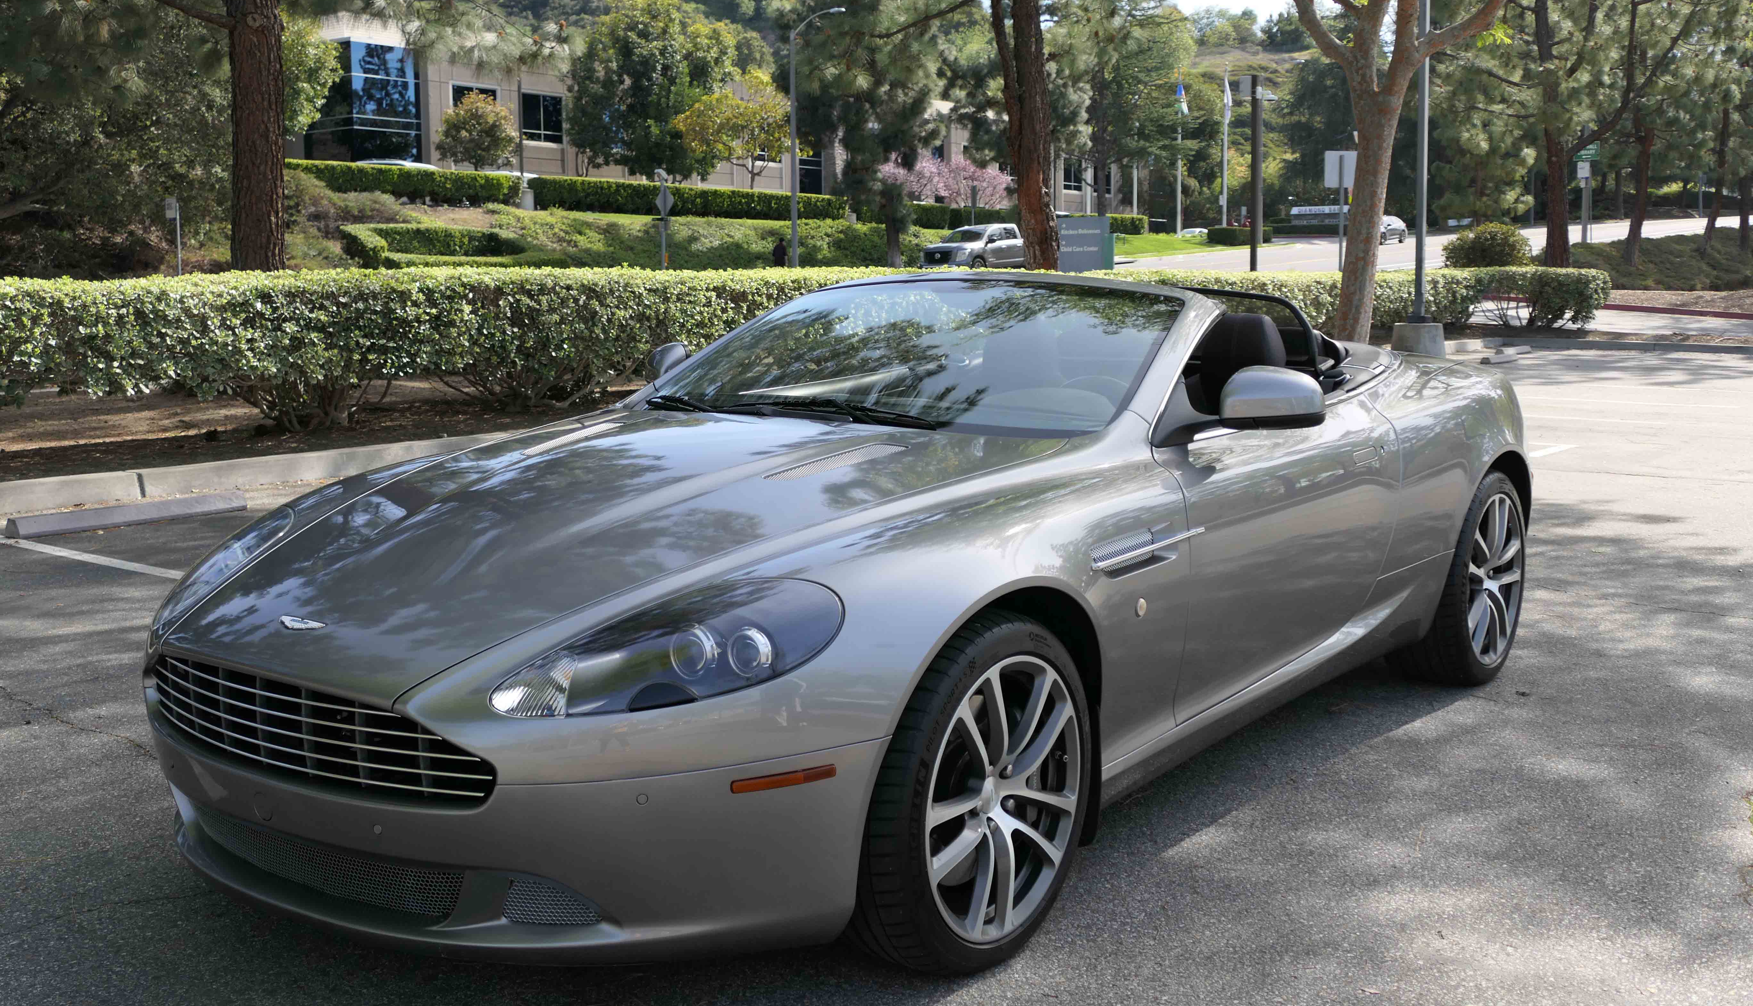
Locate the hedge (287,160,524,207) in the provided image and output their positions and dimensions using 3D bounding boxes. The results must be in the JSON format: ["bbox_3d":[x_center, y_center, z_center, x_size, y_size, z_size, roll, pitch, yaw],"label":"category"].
[{"bbox_3d":[-16.450,-11.250,63.800,1.200,1.150,10.000,5,9,35],"label":"hedge"}]

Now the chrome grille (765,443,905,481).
[{"bbox_3d":[-0.076,-0.081,3.573,0.100,0.028,0.350,6,15,36],"label":"chrome grille"}]

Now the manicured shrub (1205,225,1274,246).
[{"bbox_3d":[18.000,-13.200,89.000,3.300,0.950,1.800,1,8,11],"label":"manicured shrub"}]

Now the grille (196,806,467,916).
[{"bbox_3d":[-1.001,0.621,3.219,0.740,0.095,0.090,6,10,37],"label":"grille"}]

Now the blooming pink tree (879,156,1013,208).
[{"bbox_3d":[3.700,-17.100,97.000,7.000,3.700,5.500,0,8,0],"label":"blooming pink tree"}]

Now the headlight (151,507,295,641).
[{"bbox_3d":[-1.359,0.140,3.768,0.320,0.210,0.540,6,10,37],"label":"headlight"}]

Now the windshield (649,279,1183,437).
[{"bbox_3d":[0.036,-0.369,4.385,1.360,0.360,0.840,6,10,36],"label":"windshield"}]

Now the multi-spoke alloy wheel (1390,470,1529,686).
[{"bbox_3d":[1.742,0.218,5.468,0.280,0.670,0.670,6,10,36],"label":"multi-spoke alloy wheel"}]

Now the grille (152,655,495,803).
[{"bbox_3d":[-1.000,0.351,3.005,0.920,0.170,0.140,6,10,36],"label":"grille"}]

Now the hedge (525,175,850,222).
[{"bbox_3d":[-6.950,-12.450,74.500,1.200,1.270,19.500,4,8,34],"label":"hedge"}]

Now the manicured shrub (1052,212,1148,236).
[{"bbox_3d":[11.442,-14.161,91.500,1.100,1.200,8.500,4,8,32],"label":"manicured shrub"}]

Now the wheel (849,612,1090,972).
[{"bbox_3d":[0.140,0.518,3.265,0.240,0.665,0.670,6,10,36],"label":"wheel"}]

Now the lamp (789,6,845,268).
[{"bbox_3d":[-2.043,-12.430,62.500,2.100,9.500,0.300,4,8,30],"label":"lamp"}]

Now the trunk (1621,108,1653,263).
[{"bbox_3d":[24.091,-9.905,57.000,0.800,4.950,0.600,0,7,0],"label":"trunk"}]

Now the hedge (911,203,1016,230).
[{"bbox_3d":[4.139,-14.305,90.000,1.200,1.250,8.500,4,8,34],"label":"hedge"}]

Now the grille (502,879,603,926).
[{"bbox_3d":[-0.504,0.628,2.822,0.190,0.080,0.055,3,8,21],"label":"grille"}]

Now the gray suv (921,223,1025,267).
[{"bbox_3d":[3.744,-9.246,66.112,2.000,1.920,5.500,4,8,33],"label":"gray suv"}]

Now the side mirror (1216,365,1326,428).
[{"bbox_3d":[0.870,-0.230,3.982,0.235,0.155,0.140,6,10,36],"label":"side mirror"}]

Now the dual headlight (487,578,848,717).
[{"bbox_3d":[-0.313,0.223,2.859,0.320,0.200,0.530,4,9,26],"label":"dual headlight"}]

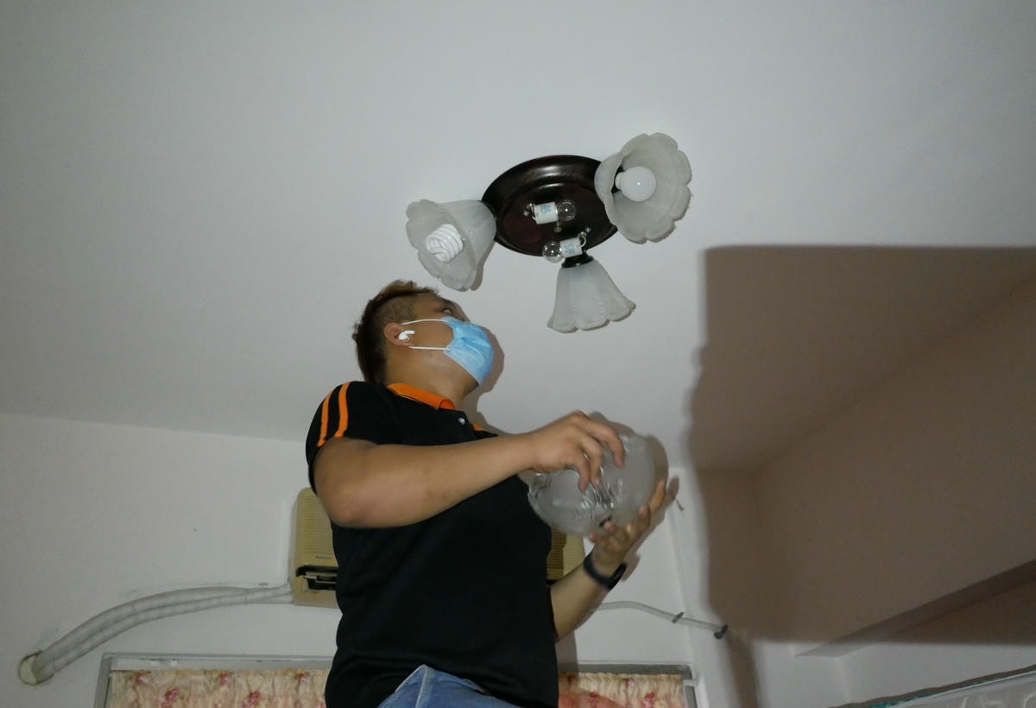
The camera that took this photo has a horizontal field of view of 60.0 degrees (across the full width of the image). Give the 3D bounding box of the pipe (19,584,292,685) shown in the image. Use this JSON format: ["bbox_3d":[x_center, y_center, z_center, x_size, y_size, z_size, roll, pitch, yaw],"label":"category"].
[{"bbox_3d":[-0.802,0.627,2.042,0.571,0.207,0.082,8,-33,-19],"label":"pipe"}]

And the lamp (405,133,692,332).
[{"bbox_3d":[0.056,-0.204,1.608,0.496,0.180,0.510,8,-33,-19],"label":"lamp"}]

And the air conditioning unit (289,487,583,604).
[{"bbox_3d":[-0.189,0.508,2.317,0.741,0.259,0.180,8,-33,-19],"label":"air conditioning unit"}]

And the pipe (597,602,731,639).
[{"bbox_3d":[0.382,0.722,2.483,0.403,0.086,0.076,8,-33,-19],"label":"pipe"}]

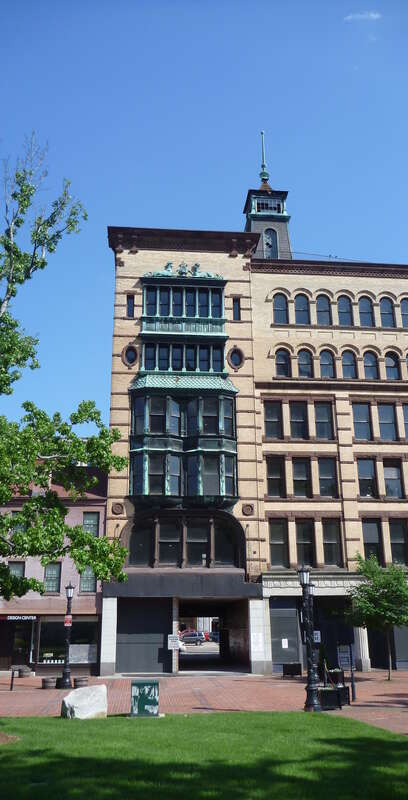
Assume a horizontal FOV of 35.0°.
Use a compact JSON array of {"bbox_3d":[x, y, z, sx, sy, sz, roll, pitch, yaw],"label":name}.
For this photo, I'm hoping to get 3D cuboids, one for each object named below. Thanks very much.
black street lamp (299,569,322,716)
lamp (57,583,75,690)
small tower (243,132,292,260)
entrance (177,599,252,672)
[{"bbox_3d":[3.616,8.139,22.318,0.500,4.650,0.500,-1,-18,0],"label":"black street lamp"},{"bbox_3d":[-5.924,10.368,28.638,0.440,4.413,0.440,-1,-18,0],"label":"lamp"},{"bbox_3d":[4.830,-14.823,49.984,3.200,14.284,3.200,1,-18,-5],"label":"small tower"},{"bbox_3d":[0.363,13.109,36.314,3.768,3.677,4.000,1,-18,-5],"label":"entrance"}]

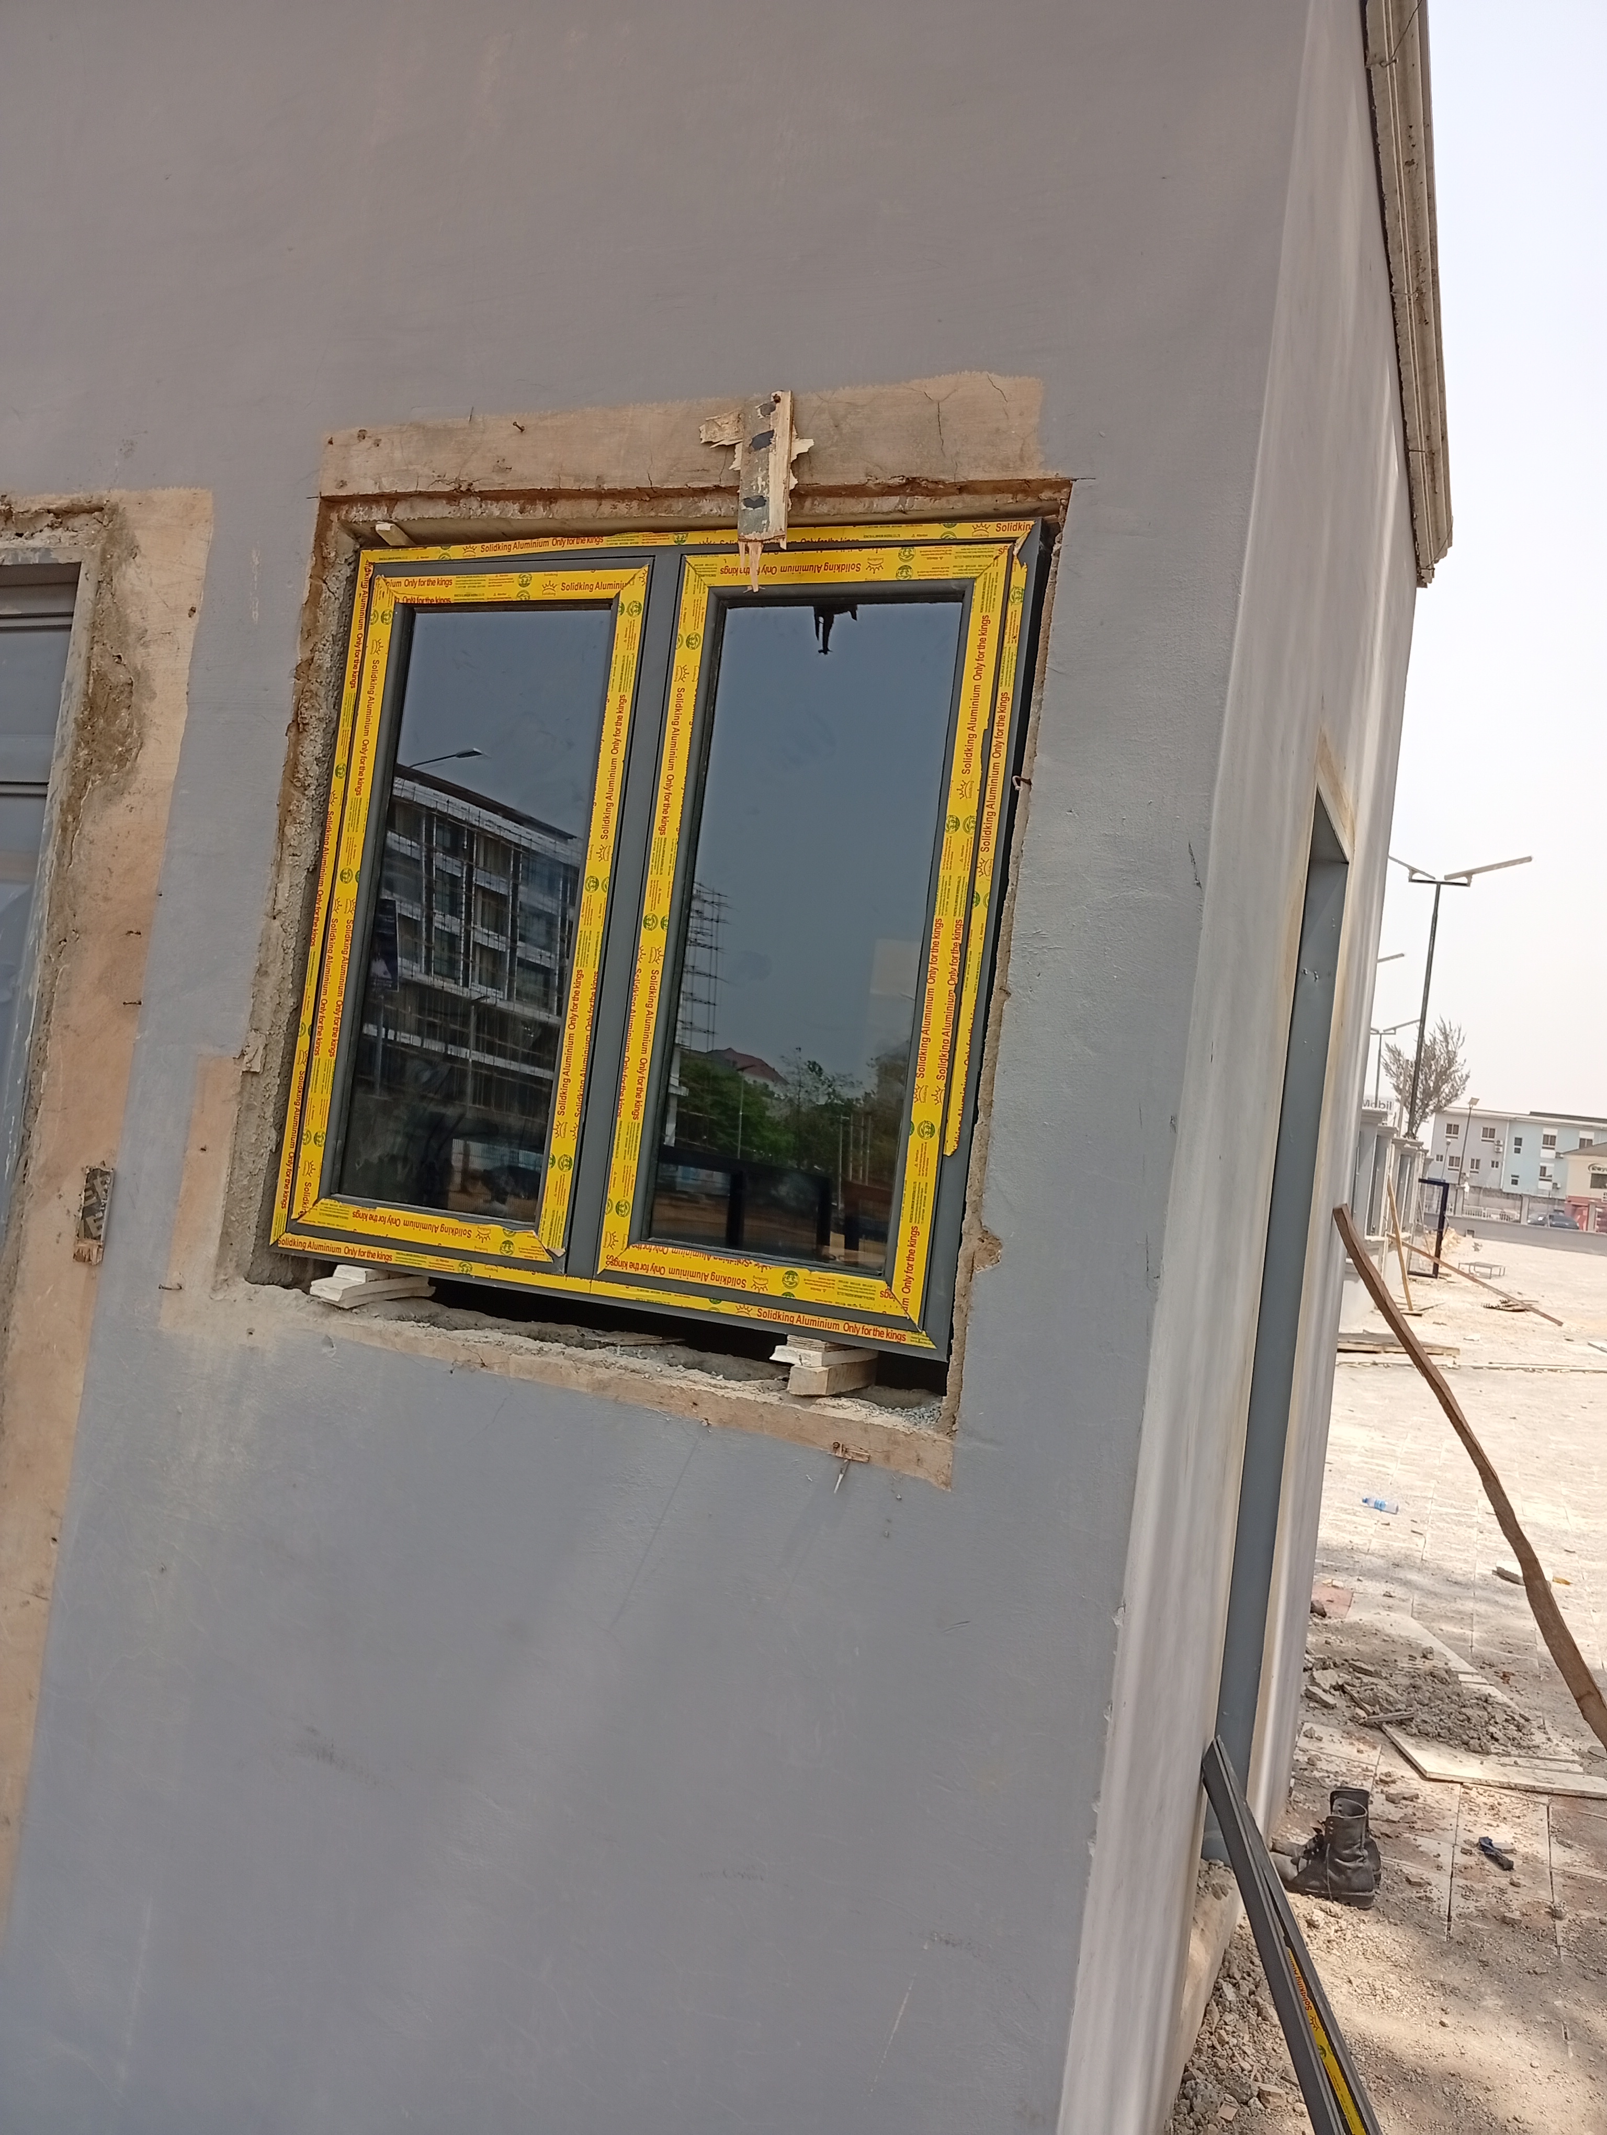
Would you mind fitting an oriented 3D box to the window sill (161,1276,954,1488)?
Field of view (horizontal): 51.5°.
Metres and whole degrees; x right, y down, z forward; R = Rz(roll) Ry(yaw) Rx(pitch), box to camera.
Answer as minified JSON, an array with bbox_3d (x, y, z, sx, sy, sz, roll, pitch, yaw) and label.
[{"bbox_3d":[-0.386,0.446,2.568,1.374,0.110,0.200,5,-2,24],"label":"window sill"}]

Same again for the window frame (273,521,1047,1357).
[{"bbox_3d":[-0.260,-0.230,2.591,1.190,1.185,0.080,5,-2,24],"label":"window frame"}]

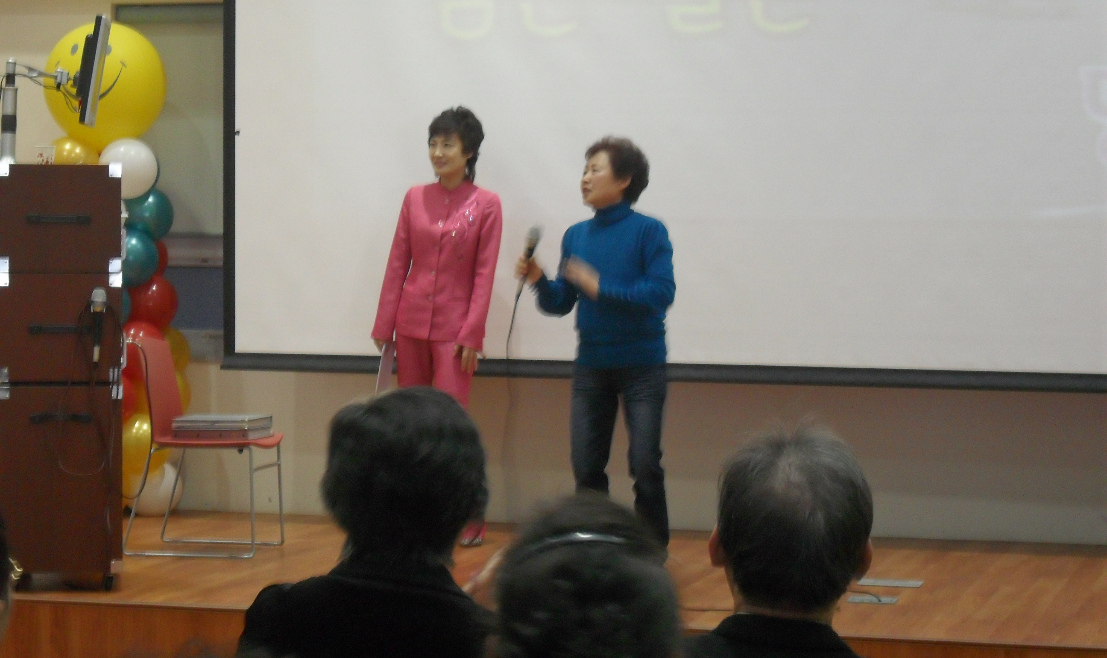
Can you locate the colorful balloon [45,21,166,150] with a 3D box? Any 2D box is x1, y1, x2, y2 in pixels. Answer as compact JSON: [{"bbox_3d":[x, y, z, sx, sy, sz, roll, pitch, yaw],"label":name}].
[{"bbox_3d":[-1.875,-1.010,12.020,0.515,0.540,0.510,1,2,6],"label":"colorful balloon"}]

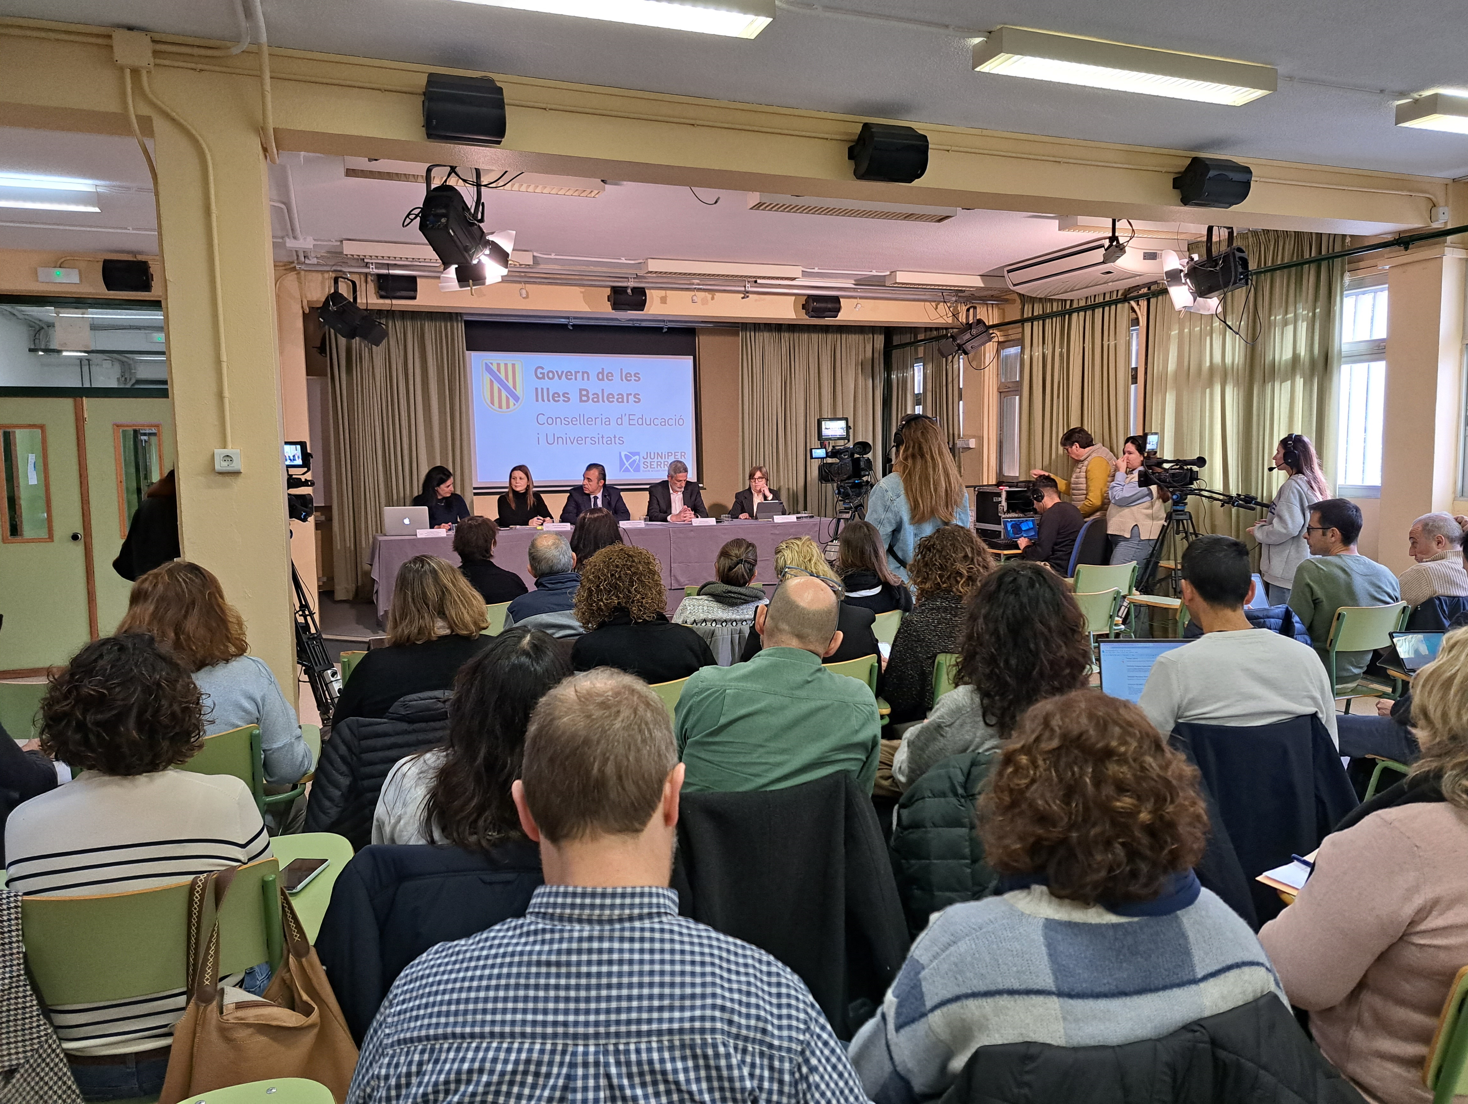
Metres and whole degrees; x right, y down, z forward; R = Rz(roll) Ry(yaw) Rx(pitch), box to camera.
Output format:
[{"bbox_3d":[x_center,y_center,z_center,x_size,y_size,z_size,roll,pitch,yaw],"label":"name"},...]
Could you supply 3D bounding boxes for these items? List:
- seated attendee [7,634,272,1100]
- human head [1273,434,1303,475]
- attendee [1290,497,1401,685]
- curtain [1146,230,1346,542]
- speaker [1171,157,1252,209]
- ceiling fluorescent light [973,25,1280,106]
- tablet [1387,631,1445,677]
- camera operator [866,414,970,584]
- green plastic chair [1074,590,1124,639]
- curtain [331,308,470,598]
[{"bbox_3d":[-1.237,0.757,2.217,0.492,1.241,0.788,-3,6,-23],"label":"seated attendee"},{"bbox_3d":[3.242,-0.580,5.989,0.167,0.212,0.187,3,7,32],"label":"human head"},{"bbox_3d":[2.467,0.393,4.584,0.520,1.285,0.780,-3,6,-21],"label":"attendee"},{"bbox_3d":[3.530,-0.752,7.251,0.140,2.970,1.700,-3,6,-21],"label":"curtain"},{"bbox_3d":[2.404,-1.825,5.075,0.290,0.226,0.183,-3,22,-20],"label":"speaker"},{"bbox_3d":[1.510,-1.842,3.895,1.257,0.089,0.178,-3,5,-20],"label":"ceiling fluorescent light"},{"bbox_3d":[2.623,0.377,3.783,0.285,0.139,0.290,-1,5,1],"label":"tablet"},{"bbox_3d":[0.980,0.159,5.350,0.520,1.740,0.380,-3,6,-25],"label":"camera operator"},{"bbox_3d":[1.822,0.570,5.546,0.540,0.820,0.620,-2,5,-17],"label":"green plastic chair"},{"bbox_3d":[-3.148,-0.933,9.663,1.260,2.740,0.180,-3,6,-20],"label":"curtain"}]

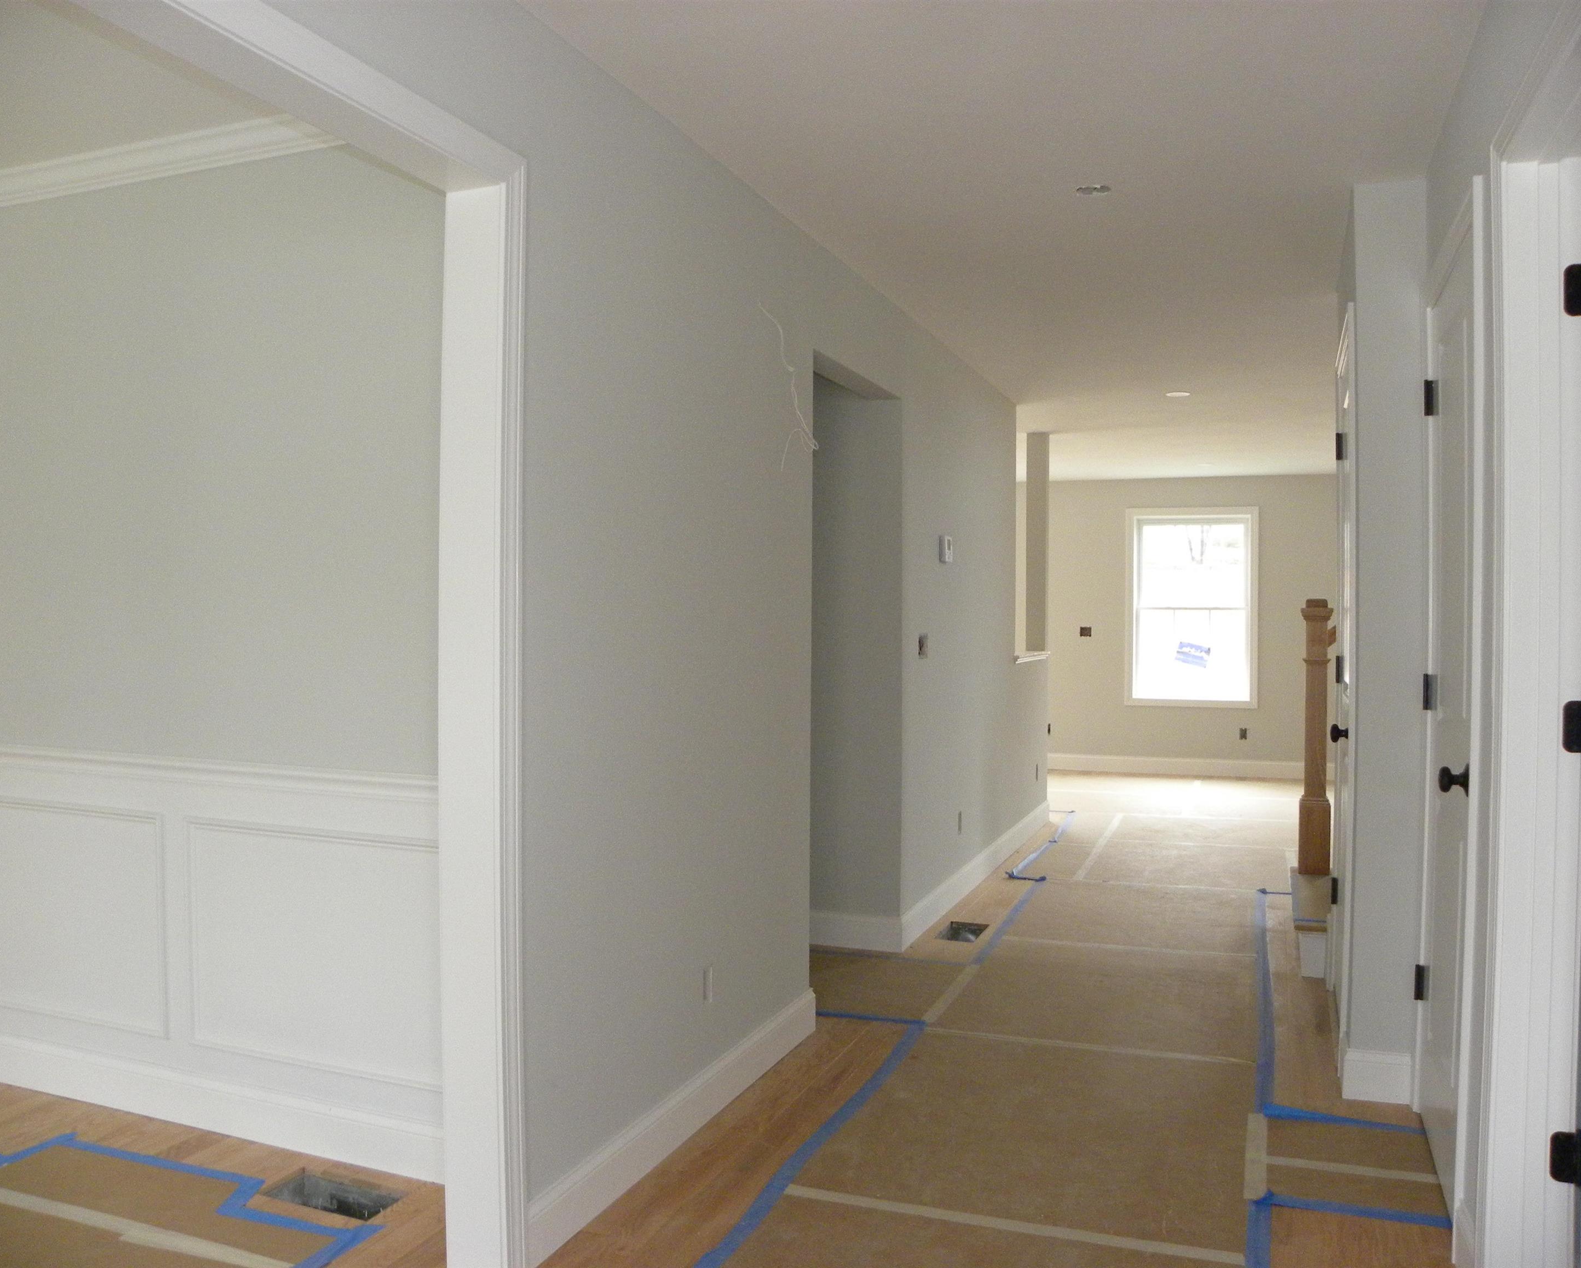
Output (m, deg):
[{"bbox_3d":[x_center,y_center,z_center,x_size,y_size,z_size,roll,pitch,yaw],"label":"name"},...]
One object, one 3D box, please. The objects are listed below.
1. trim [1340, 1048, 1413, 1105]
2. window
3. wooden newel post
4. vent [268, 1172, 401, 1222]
[{"bbox_3d":[1.518,1.145,3.288,0.178,0.137,0.018,1,1,21],"label":"trim"},{"bbox_3d":[3.233,-0.213,10.250,1.045,1.618,0.090,1,1,21],"label":"window"},{"bbox_3d":[2.225,0.432,5.378,0.130,1.172,0.130,1,1,21],"label":"wooden newel post"},{"bbox_3d":[-0.981,1.212,2.727,0.298,0.030,0.150,1,1,21],"label":"vent"}]

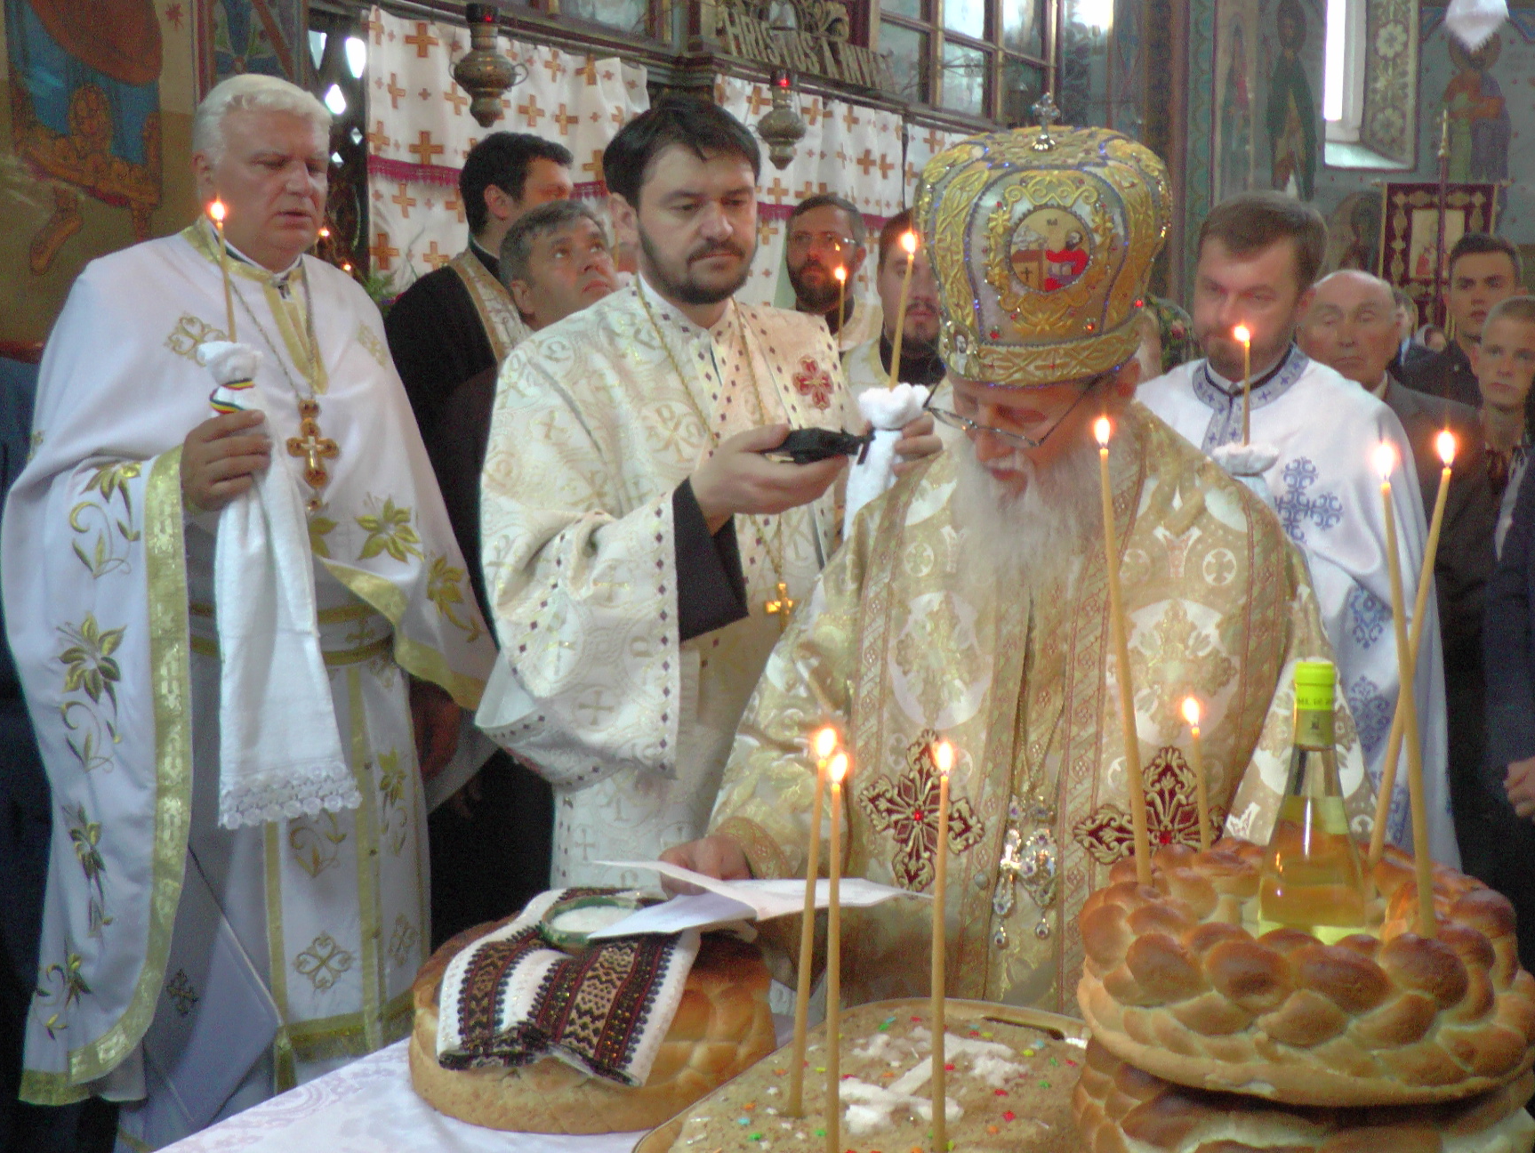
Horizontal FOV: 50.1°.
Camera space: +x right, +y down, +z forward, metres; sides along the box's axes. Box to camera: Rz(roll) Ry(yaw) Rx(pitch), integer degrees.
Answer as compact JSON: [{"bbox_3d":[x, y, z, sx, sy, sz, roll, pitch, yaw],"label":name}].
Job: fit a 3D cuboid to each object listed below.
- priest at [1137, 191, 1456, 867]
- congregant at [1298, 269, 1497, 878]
[{"bbox_3d":[0.748,0.291,2.442,0.600,1.694,0.460,5,7,35],"label":"priest"},{"bbox_3d":[1.245,0.219,3.339,0.520,1.667,0.320,5,7,32],"label":"congregant"}]

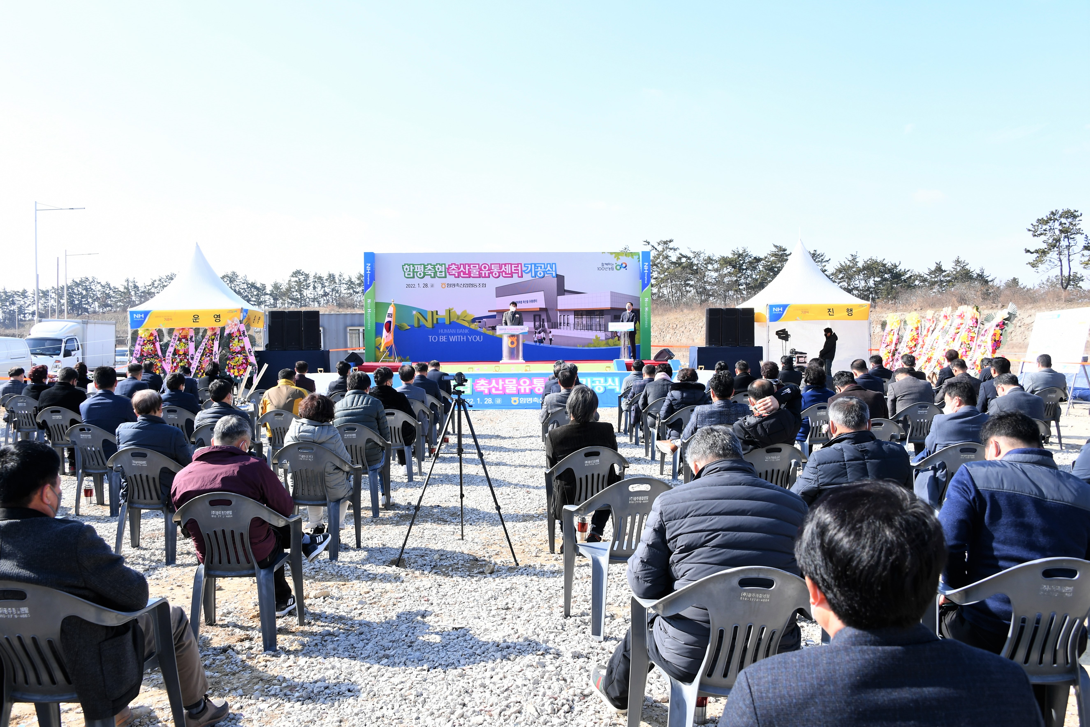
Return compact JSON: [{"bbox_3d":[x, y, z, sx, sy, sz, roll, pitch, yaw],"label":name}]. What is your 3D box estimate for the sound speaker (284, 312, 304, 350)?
[{"bbox_3d":[-7.726,-1.016,26.100,0.520,1.200,0.520,0,1,-4],"label":"sound speaker"}]

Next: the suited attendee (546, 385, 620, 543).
[{"bbox_3d":[0.255,0.724,5.925,0.530,1.220,0.850,0,2,-3],"label":"suited attendee"}]

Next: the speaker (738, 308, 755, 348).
[{"bbox_3d":[5.968,-1.058,25.100,0.480,1.140,0.500,0,2,8],"label":"speaker"}]

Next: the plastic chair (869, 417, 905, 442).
[{"bbox_3d":[2.890,0.849,7.506,0.555,0.780,0.530,0,2,0],"label":"plastic chair"}]

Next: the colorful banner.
[{"bbox_3d":[-1.154,-1.726,26.100,8.600,3.380,0.150,-1,2,-2],"label":"colorful banner"}]

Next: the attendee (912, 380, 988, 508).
[{"bbox_3d":[2.725,0.679,5.766,0.600,1.190,0.780,0,1,2],"label":"attendee"}]

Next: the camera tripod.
[{"bbox_3d":[-0.568,0.716,5.913,0.810,1.195,0.780,0,1,0],"label":"camera tripod"}]

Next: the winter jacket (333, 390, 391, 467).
[{"bbox_3d":[-1.532,0.534,7.164,0.496,0.648,0.446,0,1,-2],"label":"winter jacket"}]

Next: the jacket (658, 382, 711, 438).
[{"bbox_3d":[1.506,0.487,9.129,0.537,0.648,0.456,0,1,-2],"label":"jacket"}]

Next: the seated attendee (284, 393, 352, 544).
[{"bbox_3d":[-1.585,0.764,6.052,0.500,1.120,0.680,0,2,1],"label":"seated attendee"}]

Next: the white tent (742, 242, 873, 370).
[{"bbox_3d":[8.046,-1.563,26.652,3.030,4.536,3.030,-1,2,-3],"label":"white tent"}]

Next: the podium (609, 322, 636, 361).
[{"bbox_3d":[2.260,-0.642,24.592,0.740,1.120,0.500,0,2,18],"label":"podium"}]

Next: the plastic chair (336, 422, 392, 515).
[{"bbox_3d":[-1.589,0.879,7.130,0.560,0.790,0.560,0,1,-3],"label":"plastic chair"}]

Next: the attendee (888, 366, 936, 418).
[{"bbox_3d":[3.899,0.631,9.219,0.550,1.130,0.800,-1,2,-8],"label":"attendee"}]

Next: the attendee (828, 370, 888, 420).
[{"bbox_3d":[2.784,0.645,7.566,0.560,1.180,0.780,0,1,0],"label":"attendee"}]

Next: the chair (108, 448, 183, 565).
[{"bbox_3d":[-2.698,0.939,5.851,0.560,0.800,0.550,-1,2,-3],"label":"chair"}]

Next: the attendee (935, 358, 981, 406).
[{"bbox_3d":[5.244,0.537,10.965,0.540,1.220,0.760,0,1,3],"label":"attendee"}]

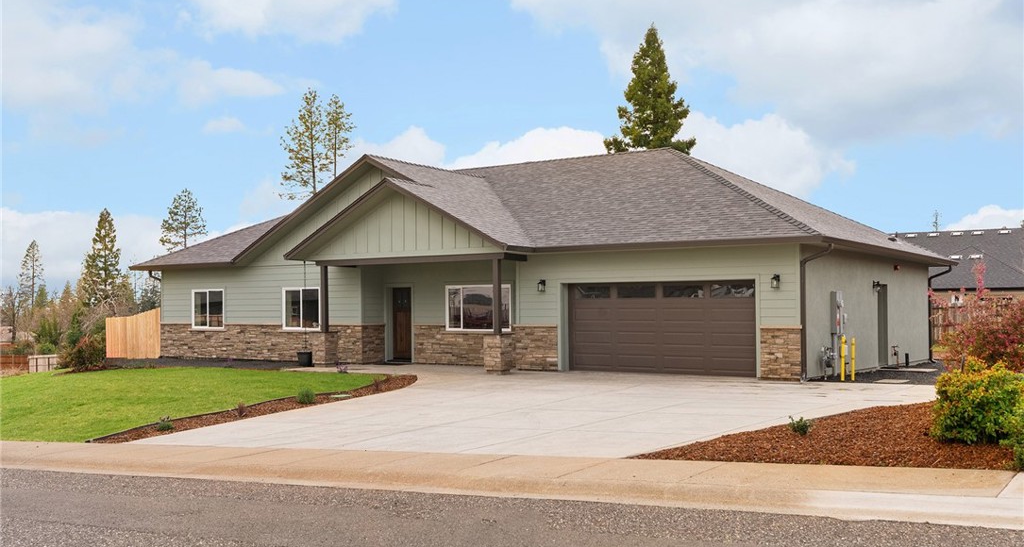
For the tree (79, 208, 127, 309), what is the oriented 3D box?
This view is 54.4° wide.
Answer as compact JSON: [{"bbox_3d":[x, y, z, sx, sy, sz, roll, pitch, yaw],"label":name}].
[{"bbox_3d":[-45.244,0.663,110.000,5.400,15.800,5.400,-2,-3,35],"label":"tree"}]

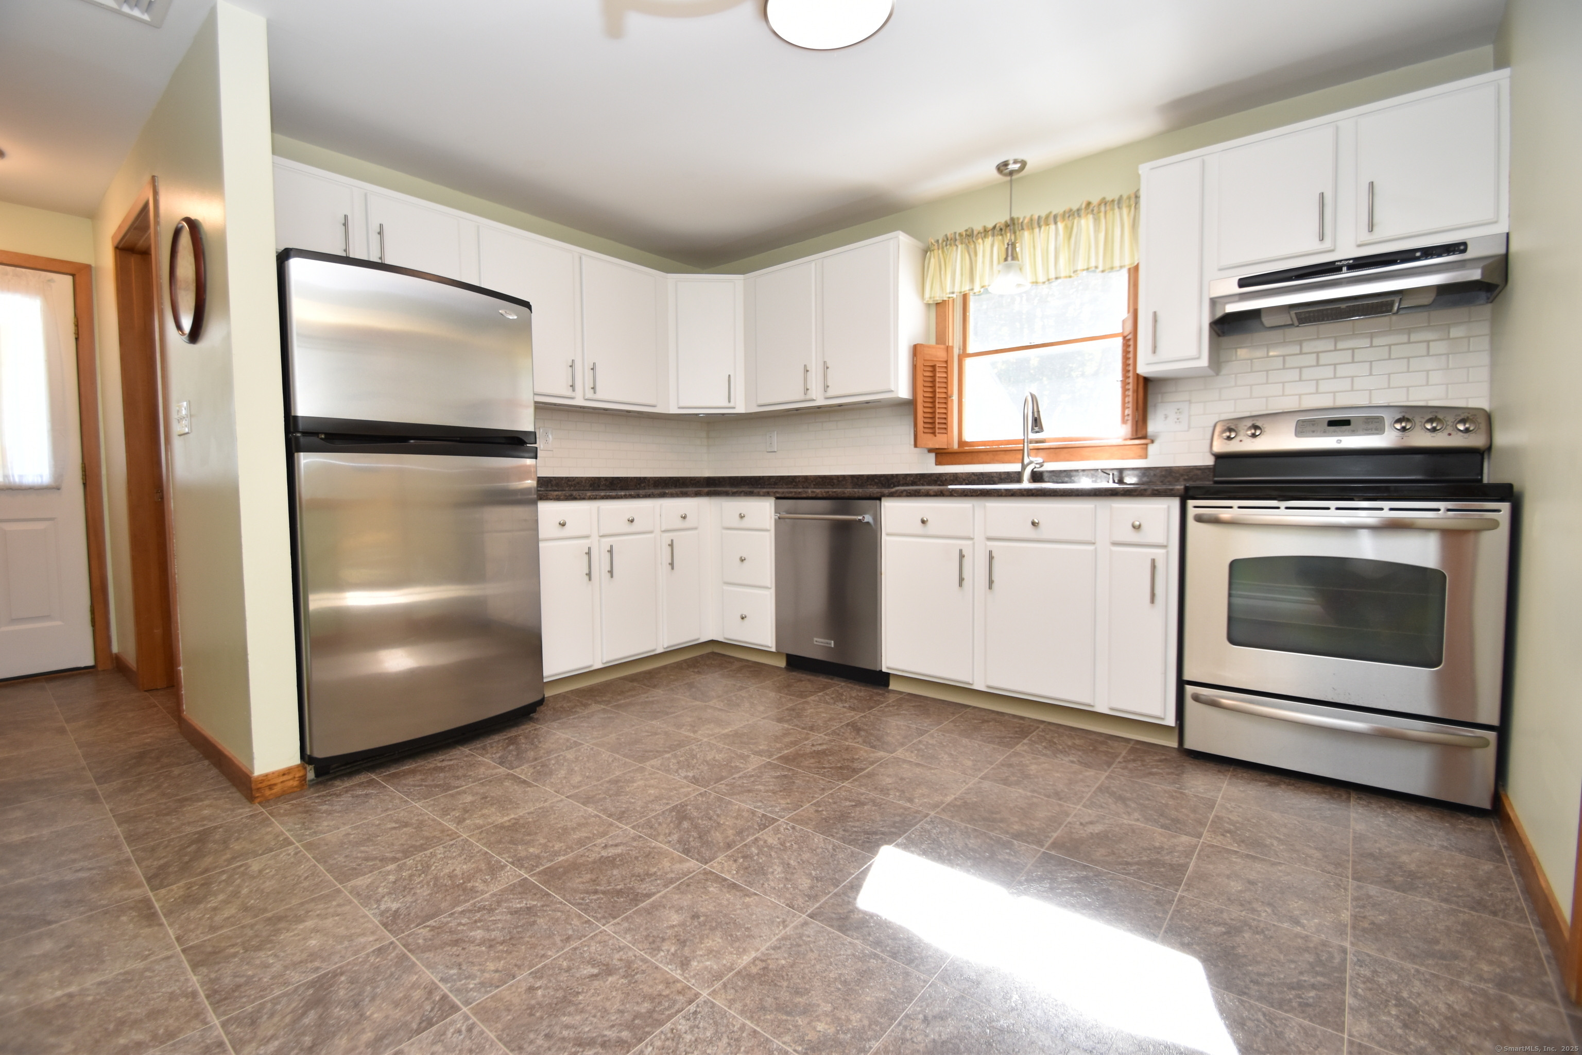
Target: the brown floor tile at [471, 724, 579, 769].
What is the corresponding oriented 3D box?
[{"bbox_3d":[-0.991,0.813,2.435,0.303,0.015,0.299,2,3,39],"label":"brown floor tile"}]

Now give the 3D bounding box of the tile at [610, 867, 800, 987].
[{"bbox_3d":[-0.182,0.850,1.409,0.303,0.015,0.299,2,3,39],"label":"tile"}]

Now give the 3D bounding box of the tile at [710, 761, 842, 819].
[{"bbox_3d":[-0.049,0.816,2.061,0.304,0.010,0.300,2,4,39],"label":"tile"}]

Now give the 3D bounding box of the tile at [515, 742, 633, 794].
[{"bbox_3d":[-0.694,0.793,2.160,0.297,0.010,0.295,2,3,38],"label":"tile"}]

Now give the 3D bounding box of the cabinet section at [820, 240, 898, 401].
[{"bbox_3d":[0.432,-1.036,3.441,0.445,0.735,0.325,2,4,38],"label":"cabinet section"}]

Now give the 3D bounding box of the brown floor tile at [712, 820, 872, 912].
[{"bbox_3d":[0.003,0.842,1.648,0.306,0.010,0.300,2,4,38],"label":"brown floor tile"}]

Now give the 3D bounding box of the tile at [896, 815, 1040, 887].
[{"bbox_3d":[0.434,0.838,1.688,0.305,0.010,0.300,2,4,38],"label":"tile"}]

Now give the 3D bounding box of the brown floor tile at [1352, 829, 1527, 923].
[{"bbox_3d":[1.532,0.833,1.578,0.303,0.015,0.299,2,3,39],"label":"brown floor tile"}]

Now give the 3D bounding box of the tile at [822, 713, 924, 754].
[{"bbox_3d":[0.328,0.801,2.541,0.303,0.015,0.299,2,3,39],"label":"tile"}]

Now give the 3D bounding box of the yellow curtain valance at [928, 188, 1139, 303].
[{"bbox_3d":[1.097,-1.288,3.098,1.025,0.320,0.080,2,3,38],"label":"yellow curtain valance"}]

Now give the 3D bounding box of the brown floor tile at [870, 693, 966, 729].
[{"bbox_3d":[0.536,0.790,2.800,0.303,0.015,0.299,2,3,39],"label":"brown floor tile"}]

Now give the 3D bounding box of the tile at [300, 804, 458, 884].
[{"bbox_3d":[-1.077,0.830,1.737,0.302,0.010,0.295,2,4,39],"label":"tile"}]

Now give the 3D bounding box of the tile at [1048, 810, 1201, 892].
[{"bbox_3d":[0.845,0.813,1.689,0.301,0.010,0.298,2,3,38],"label":"tile"}]

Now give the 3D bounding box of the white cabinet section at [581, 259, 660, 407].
[{"bbox_3d":[-1.004,-1.027,3.580,0.325,0.735,0.480,2,4,38],"label":"white cabinet section"}]

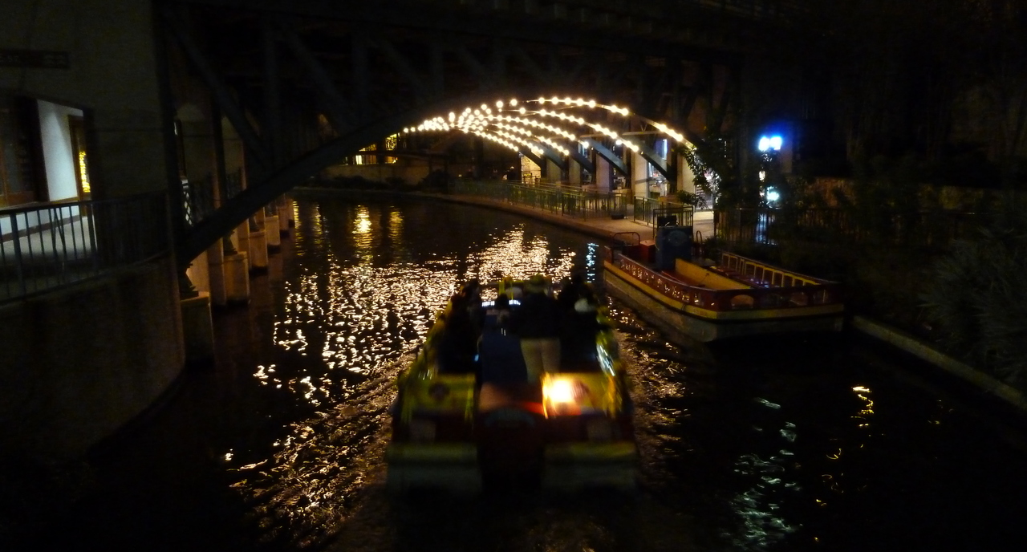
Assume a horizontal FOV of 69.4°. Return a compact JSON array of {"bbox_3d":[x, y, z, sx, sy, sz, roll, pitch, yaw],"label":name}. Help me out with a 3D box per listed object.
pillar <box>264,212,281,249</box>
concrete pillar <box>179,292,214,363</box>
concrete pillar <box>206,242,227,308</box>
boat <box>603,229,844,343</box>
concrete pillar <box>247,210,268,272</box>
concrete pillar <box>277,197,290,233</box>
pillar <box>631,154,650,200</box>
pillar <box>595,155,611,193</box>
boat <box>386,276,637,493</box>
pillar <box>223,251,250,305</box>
[{"bbox_3d":[-10.206,-1.982,31.135,0.680,1.380,0.680,-4,10,-13],"label":"pillar"},{"bbox_3d":[-6.177,0.973,14.200,0.720,1.250,0.720,-4,10,-13],"label":"concrete pillar"},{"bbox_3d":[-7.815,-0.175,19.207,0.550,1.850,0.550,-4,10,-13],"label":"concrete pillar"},{"bbox_3d":[4.670,-0.084,18.142,2.850,1.500,6.608,-4,10,-13],"label":"boat"},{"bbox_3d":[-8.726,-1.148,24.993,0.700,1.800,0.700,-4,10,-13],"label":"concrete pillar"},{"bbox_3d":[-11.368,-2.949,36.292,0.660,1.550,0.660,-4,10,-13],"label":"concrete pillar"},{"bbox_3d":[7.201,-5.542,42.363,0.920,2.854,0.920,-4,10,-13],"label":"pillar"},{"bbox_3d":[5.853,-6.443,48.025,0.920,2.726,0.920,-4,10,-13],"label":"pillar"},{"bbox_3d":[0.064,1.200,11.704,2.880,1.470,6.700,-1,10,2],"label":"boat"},{"bbox_3d":[-7.423,0.025,19.604,0.720,1.300,0.720,-4,10,-13],"label":"pillar"}]

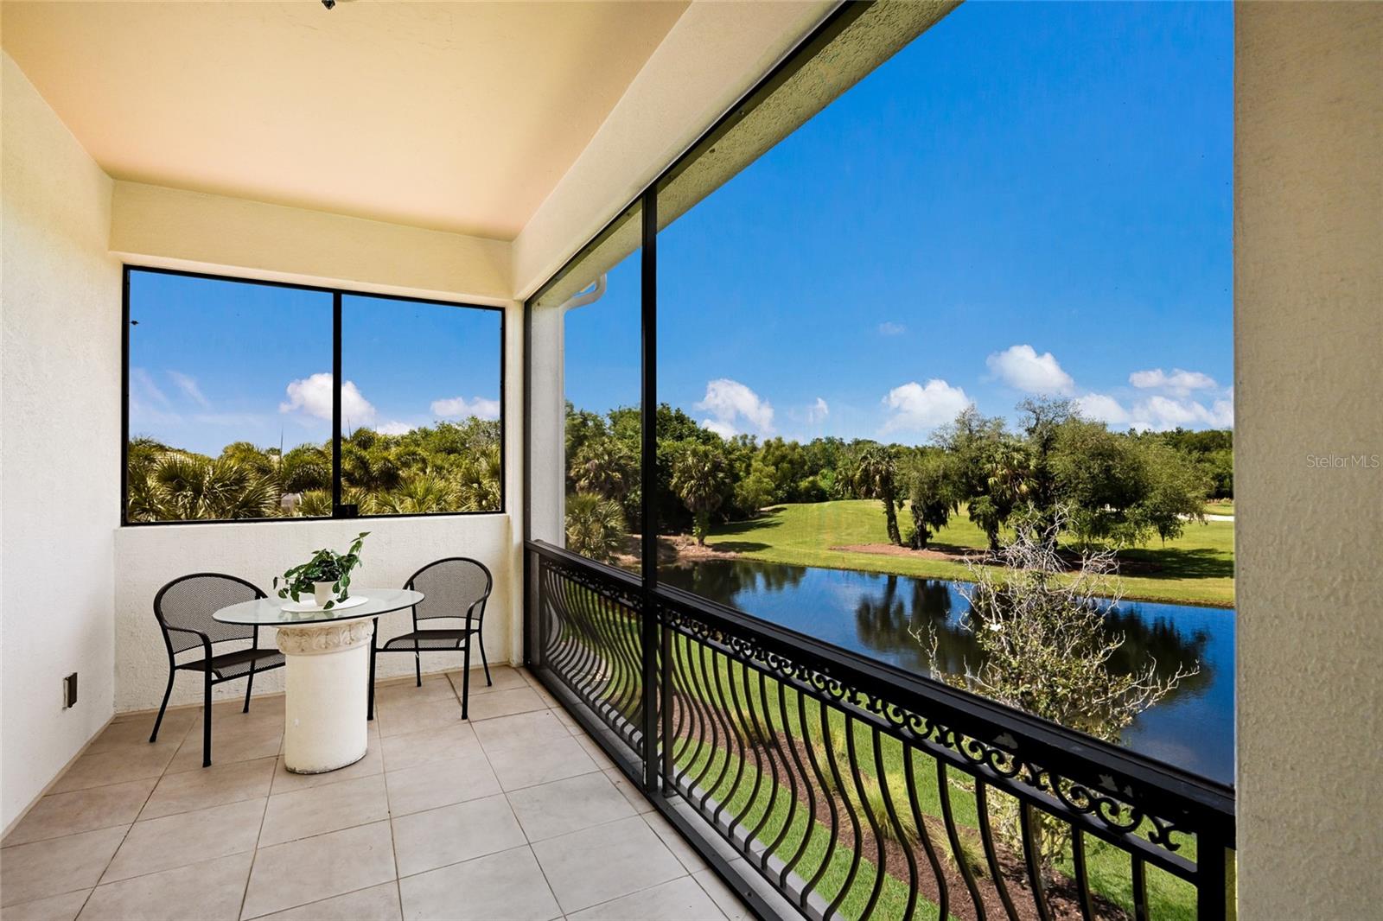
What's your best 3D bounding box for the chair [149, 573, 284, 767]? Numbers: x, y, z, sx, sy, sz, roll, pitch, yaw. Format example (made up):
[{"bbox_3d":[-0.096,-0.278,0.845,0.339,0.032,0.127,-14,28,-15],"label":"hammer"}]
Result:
[{"bbox_3d":[-2.492,1.066,3.540,0.610,0.855,0.575,0,0,29],"label":"chair"}]

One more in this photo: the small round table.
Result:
[{"bbox_3d":[-1.807,1.089,3.245,0.900,0.767,0.900,0,0,-28],"label":"small round table"}]

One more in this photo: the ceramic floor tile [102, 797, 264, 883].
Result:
[{"bbox_3d":[-1.945,1.474,2.548,0.456,0.012,0.452,0,0,-28],"label":"ceramic floor tile"}]

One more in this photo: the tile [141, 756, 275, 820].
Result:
[{"bbox_3d":[-2.184,1.499,2.980,0.466,0.012,0.447,0,0,-28],"label":"tile"}]

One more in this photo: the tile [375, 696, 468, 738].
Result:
[{"bbox_3d":[-1.551,1.482,3.765,0.456,0.012,0.452,0,0,-28],"label":"tile"}]

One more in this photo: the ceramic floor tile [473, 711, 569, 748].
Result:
[{"bbox_3d":[-0.936,1.482,3.586,0.456,0.012,0.452,0,0,-28],"label":"ceramic floor tile"}]

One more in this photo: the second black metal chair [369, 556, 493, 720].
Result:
[{"bbox_3d":[-1.553,1.058,4.005,0.550,0.840,0.590,0,0,1],"label":"second black metal chair"}]

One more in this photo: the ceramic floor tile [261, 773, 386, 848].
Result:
[{"bbox_3d":[-1.563,1.500,2.805,0.466,0.012,0.447,0,0,-28],"label":"ceramic floor tile"}]

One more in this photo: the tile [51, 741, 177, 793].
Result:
[{"bbox_3d":[-2.780,1.499,3.169,0.410,0.012,0.447,0,0,-28],"label":"tile"}]

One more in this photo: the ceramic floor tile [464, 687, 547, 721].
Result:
[{"bbox_3d":[-1.145,1.484,3.980,0.456,0.012,0.452,0,0,-28],"label":"ceramic floor tile"}]

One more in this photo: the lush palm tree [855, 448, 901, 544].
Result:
[{"bbox_3d":[11.991,2.223,42.000,3.200,6.400,3.200,0,0,0],"label":"lush palm tree"}]

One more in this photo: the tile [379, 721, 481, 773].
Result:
[{"bbox_3d":[-1.361,1.500,3.418,0.466,0.012,0.447,0,0,-28],"label":"tile"}]

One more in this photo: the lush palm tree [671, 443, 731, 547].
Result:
[{"bbox_3d":[0.556,2.154,42.000,3.800,6.500,3.800,0,0,0],"label":"lush palm tree"}]

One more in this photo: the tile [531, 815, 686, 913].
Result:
[{"bbox_3d":[-0.311,1.475,2.405,0.456,0.012,0.452,0,0,-28],"label":"tile"}]

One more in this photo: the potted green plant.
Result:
[{"bbox_3d":[-1.783,0.522,3.156,0.420,0.360,0.370,0,0,-28],"label":"potted green plant"}]

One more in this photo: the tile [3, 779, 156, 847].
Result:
[{"bbox_3d":[-2.570,1.499,2.775,0.410,0.012,0.447,0,0,-28],"label":"tile"}]

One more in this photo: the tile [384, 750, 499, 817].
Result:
[{"bbox_3d":[-1.151,1.500,3.024,0.466,0.012,0.447,0,0,-28],"label":"tile"}]

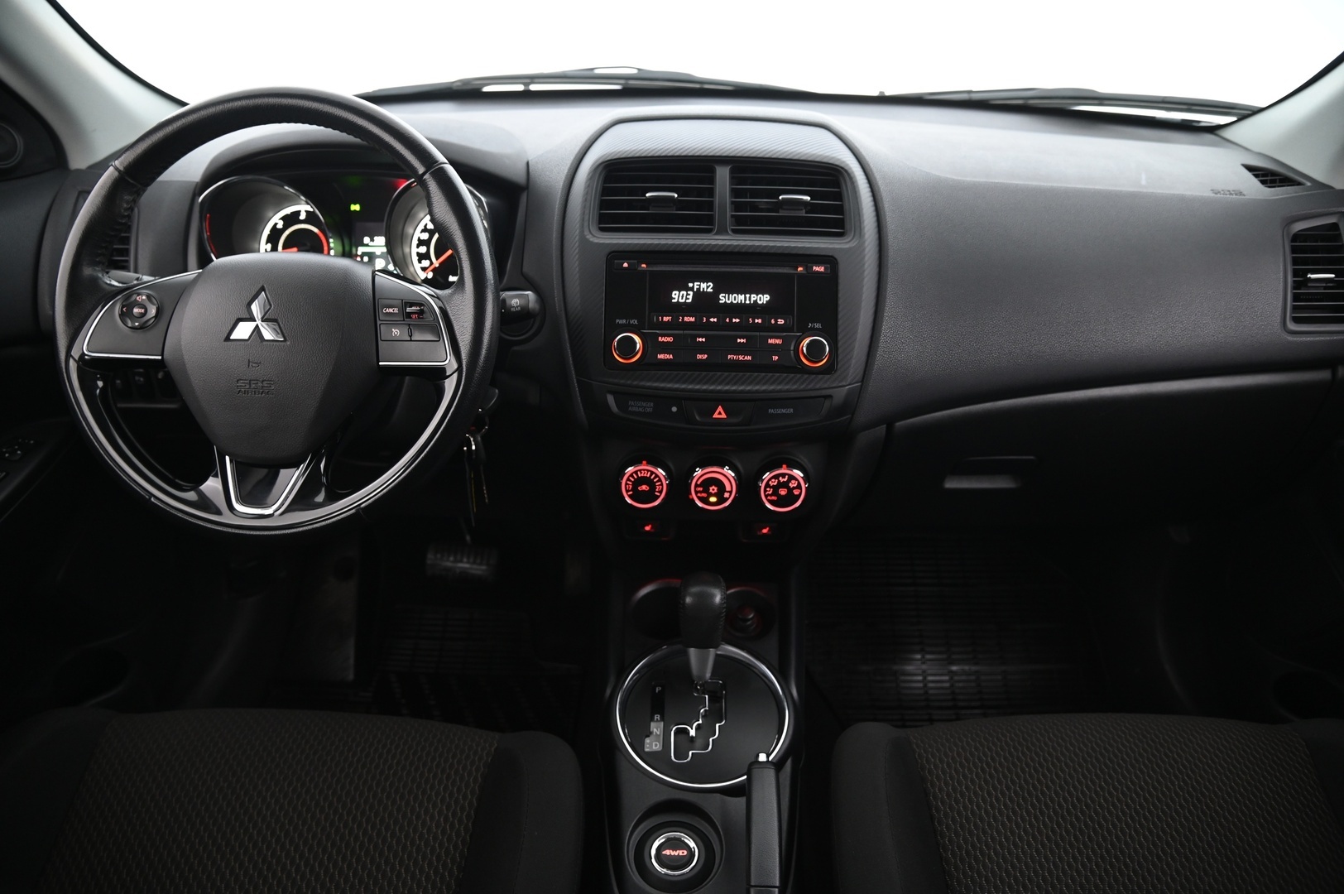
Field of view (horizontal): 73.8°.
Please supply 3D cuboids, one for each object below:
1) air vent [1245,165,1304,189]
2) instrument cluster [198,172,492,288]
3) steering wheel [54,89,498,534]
[{"bbox_3d":[0.684,-0.306,1.015,0.065,0.025,0.075,6,34,7],"label":"air vent"},{"bbox_3d":[-0.321,-0.212,0.930,0.295,0.130,0.100,1,-2,1],"label":"instrument cluster"},{"bbox_3d":[-0.327,-0.112,0.752,0.375,0.373,0.105,1,-4,2],"label":"steering wheel"}]

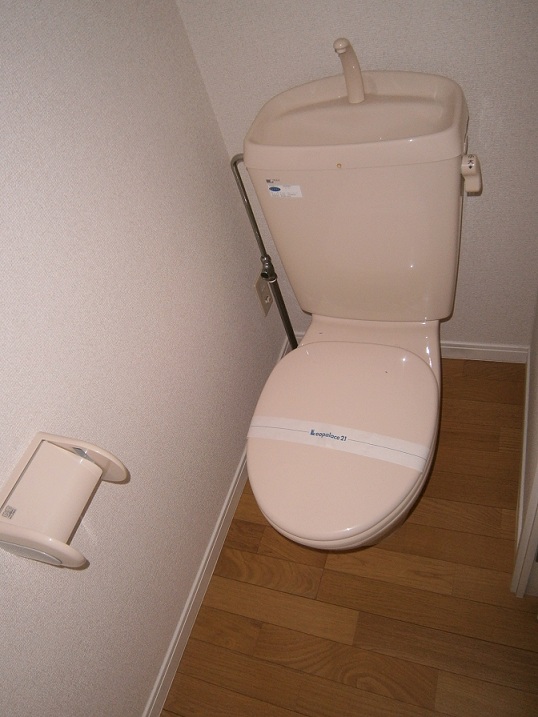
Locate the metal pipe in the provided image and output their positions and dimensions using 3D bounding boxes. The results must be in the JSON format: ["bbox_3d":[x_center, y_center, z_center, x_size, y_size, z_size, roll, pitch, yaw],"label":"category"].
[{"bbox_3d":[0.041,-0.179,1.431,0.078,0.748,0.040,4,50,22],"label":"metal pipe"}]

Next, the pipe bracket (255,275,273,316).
[{"bbox_3d":[-0.013,-0.188,1.588,0.014,0.117,0.071,4,50,22],"label":"pipe bracket"}]

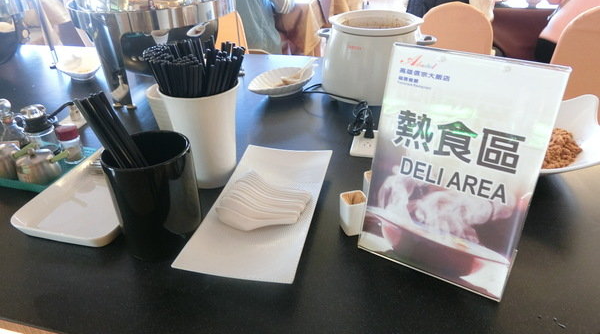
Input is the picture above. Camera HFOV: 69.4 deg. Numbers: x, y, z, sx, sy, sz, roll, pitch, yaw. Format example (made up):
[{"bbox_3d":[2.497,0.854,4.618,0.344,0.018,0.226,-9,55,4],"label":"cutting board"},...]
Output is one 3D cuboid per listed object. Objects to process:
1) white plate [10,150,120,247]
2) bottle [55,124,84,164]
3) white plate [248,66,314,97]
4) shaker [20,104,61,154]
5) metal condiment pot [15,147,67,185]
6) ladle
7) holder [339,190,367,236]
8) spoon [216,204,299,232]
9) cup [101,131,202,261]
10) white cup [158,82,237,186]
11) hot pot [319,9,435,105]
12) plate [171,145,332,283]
[{"bbox_3d":[-0.359,0.036,0.818,0.195,0.023,0.310,6,31,12],"label":"white plate"},{"bbox_3d":[-0.489,-0.048,0.924,0.042,0.073,0.042,-3,31,0],"label":"bottle"},{"bbox_3d":[-0.053,-0.236,1.245,0.225,0.045,0.148,-22,36,-31],"label":"white plate"},{"bbox_3d":[-0.572,-0.081,0.961,0.058,0.096,0.058,-3,31,0],"label":"shaker"},{"bbox_3d":[-0.536,-0.011,0.884,0.084,0.055,0.080,-3,31,0],"label":"metal condiment pot"},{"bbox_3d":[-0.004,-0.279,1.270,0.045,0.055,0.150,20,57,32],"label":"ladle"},{"bbox_3d":[0.086,0.074,0.696,0.035,0.061,0.035,-10,32,-14],"label":"holder"},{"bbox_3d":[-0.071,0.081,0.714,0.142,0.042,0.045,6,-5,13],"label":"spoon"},{"bbox_3d":[-0.218,0.044,0.662,0.121,0.162,0.121,-2,31,0],"label":"cup"},{"bbox_3d":[-0.178,-0.066,0.819,0.141,0.190,0.141,-2,31,0],"label":"white cup"},{"bbox_3d":[0.209,-0.317,1.224,0.333,0.193,0.286,9,32,17],"label":"hot pot"},{"bbox_3d":[-0.058,0.065,0.764,0.179,0.026,0.369,5,32,12],"label":"plate"}]

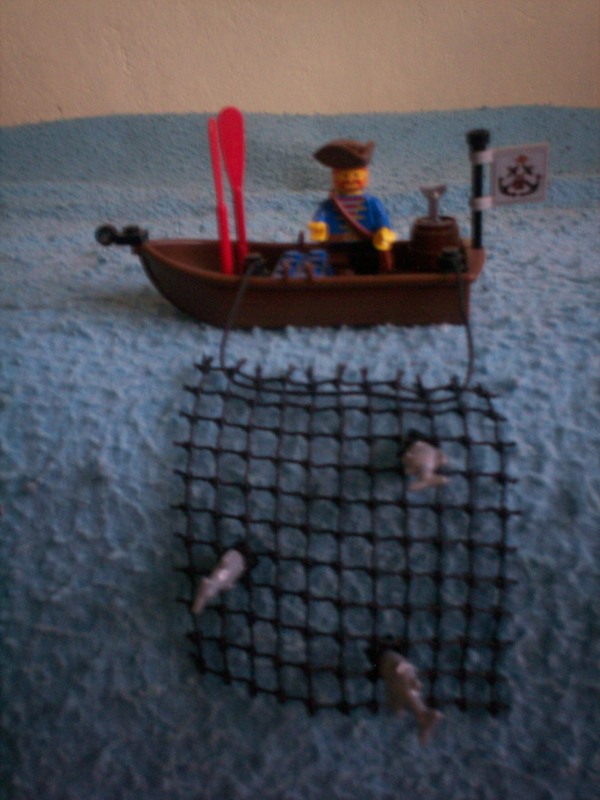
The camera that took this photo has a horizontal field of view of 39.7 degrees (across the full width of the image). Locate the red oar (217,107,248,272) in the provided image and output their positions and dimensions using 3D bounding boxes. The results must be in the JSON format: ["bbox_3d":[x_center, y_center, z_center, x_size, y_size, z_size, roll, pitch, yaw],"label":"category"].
[{"bbox_3d":[-0.020,-0.059,0.258,0.008,0.058,0.004,1,28,6],"label":"red oar"}]

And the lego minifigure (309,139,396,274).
[{"bbox_3d":[0.016,-0.057,0.256,0.025,0.042,0.017,1,28,6],"label":"lego minifigure"}]

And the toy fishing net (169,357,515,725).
[{"bbox_3d":[0.012,0.036,0.223,0.087,0.094,0.015,0,-13,0],"label":"toy fishing net"}]

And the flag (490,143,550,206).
[{"bbox_3d":[0.067,-0.069,0.255,0.018,0.018,0.003,-7,27,-4],"label":"flag"}]

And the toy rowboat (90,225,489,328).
[{"bbox_3d":[-0.003,-0.039,0.267,0.122,0.025,0.040,1,28,6],"label":"toy rowboat"}]

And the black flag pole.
[{"bbox_3d":[0.055,-0.063,0.254,0.007,0.036,0.007,-1,28,8],"label":"black flag pole"}]

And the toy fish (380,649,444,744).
[{"bbox_3d":[0.029,0.077,0.216,0.010,0.025,0.007,-36,-1,31],"label":"toy fish"}]

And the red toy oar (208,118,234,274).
[{"bbox_3d":[-0.024,-0.057,0.252,0.004,0.056,0.008,-1,28,7],"label":"red toy oar"}]

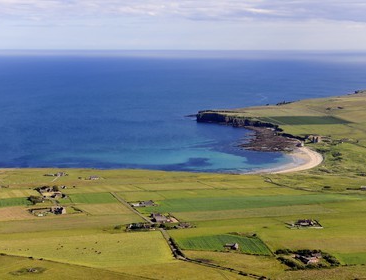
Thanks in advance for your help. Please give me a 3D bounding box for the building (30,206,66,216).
[{"bbox_3d":[-162.187,85.941,865.757,42.000,7.200,15.000,-2,8,-14],"label":"building"}]

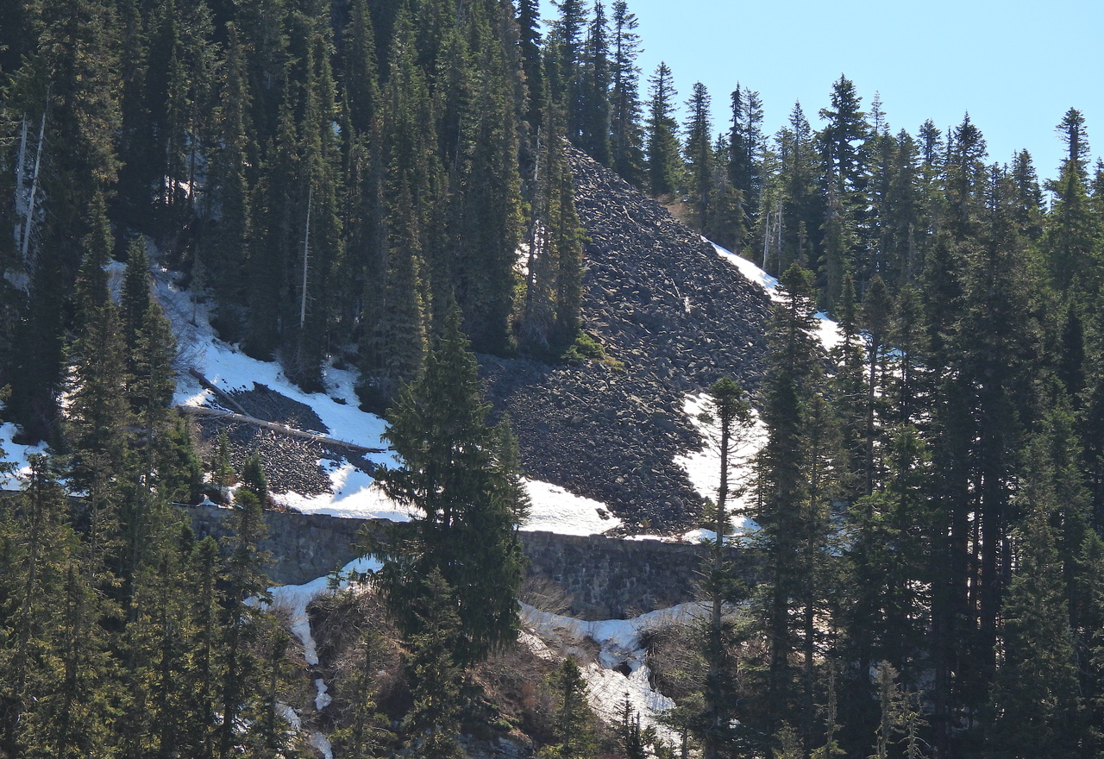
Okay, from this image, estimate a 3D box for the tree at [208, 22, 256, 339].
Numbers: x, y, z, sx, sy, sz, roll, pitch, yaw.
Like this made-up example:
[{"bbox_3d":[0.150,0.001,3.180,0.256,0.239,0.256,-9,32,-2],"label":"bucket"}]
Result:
[{"bbox_3d":[-22.190,-13.770,530.000,3.340,21.860,3.340,0,-3,0],"label":"tree"}]

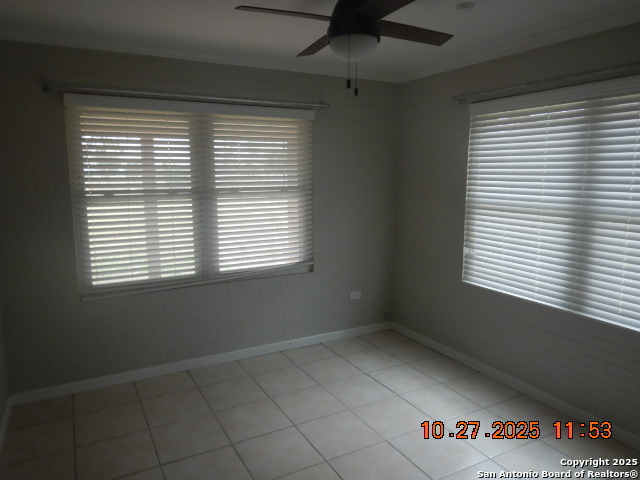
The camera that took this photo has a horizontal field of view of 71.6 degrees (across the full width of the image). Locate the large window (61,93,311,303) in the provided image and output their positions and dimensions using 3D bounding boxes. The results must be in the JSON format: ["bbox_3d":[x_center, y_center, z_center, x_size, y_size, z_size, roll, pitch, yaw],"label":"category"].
[{"bbox_3d":[-0.890,-0.348,3.518,1.869,1.416,0.100,-5,9,-28],"label":"large window"}]

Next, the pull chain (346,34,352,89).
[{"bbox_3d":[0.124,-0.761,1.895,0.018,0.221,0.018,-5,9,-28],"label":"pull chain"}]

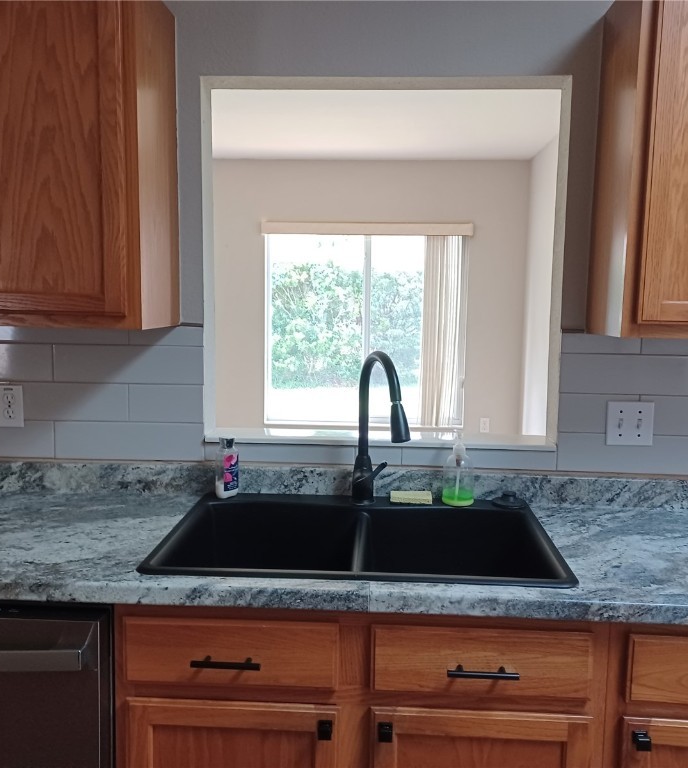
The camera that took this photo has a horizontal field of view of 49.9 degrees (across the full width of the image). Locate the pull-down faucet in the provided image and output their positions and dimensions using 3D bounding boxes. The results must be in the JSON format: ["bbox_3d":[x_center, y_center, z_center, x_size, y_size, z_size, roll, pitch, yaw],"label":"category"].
[{"bbox_3d":[0.104,0.119,1.783,0.082,0.391,0.262,-2,8,-22],"label":"pull-down faucet"}]

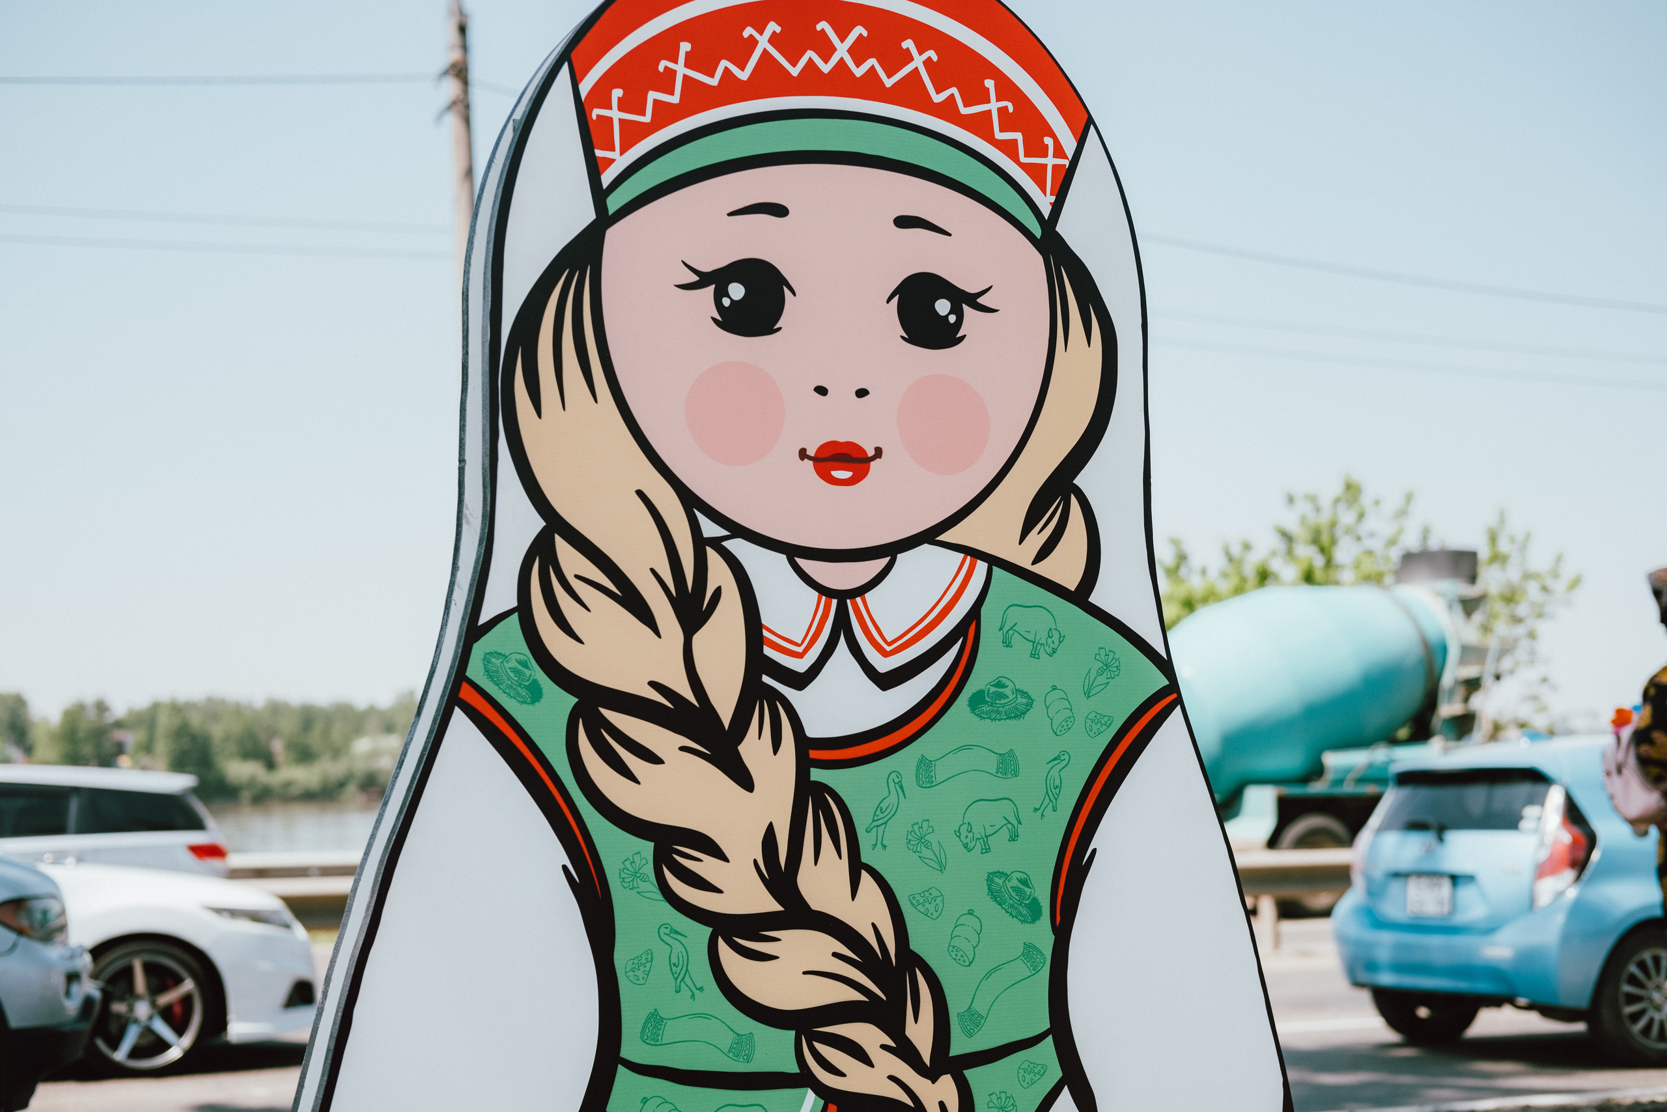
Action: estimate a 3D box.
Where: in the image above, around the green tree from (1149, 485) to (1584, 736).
[{"bbox_3d":[7.479,1.815,34.752,6.200,5.900,5.600,-2,-5,12],"label":"green tree"}]

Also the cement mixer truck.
[{"bbox_3d":[3.413,1.739,24.906,8.000,3.700,2.500,1,-5,-22],"label":"cement mixer truck"}]

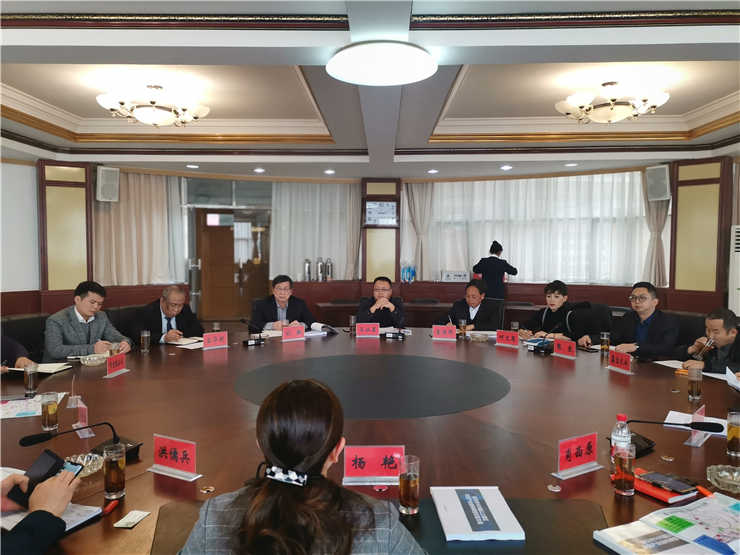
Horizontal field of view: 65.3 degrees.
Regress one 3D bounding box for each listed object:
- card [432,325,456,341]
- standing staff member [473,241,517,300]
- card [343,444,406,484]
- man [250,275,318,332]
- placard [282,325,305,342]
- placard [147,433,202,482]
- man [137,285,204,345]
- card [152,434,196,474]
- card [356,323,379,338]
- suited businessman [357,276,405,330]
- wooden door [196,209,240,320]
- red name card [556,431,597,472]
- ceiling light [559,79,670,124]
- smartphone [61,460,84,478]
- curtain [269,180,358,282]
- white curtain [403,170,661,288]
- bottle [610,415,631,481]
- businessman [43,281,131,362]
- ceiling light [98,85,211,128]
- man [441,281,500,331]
[{"bbox_3d":[0.642,0.481,4.961,0.200,0.120,0.060,1,3,9],"label":"card"},{"bbox_3d":[1.716,0.330,7.944,0.600,1.650,0.400,1,3,7],"label":"standing staff member"},{"bbox_3d":[0.017,0.624,1.933,0.200,0.120,0.060,0,3,-2],"label":"card"},{"bbox_3d":[-0.820,0.610,5.486,0.600,1.250,0.720,-1,3,-18],"label":"man"},{"bbox_3d":[-0.630,0.461,4.788,0.200,0.118,0.040,-2,3,-31],"label":"placard"},{"bbox_3d":[-0.676,0.618,1.999,0.200,0.120,0.060,2,3,27],"label":"placard"},{"bbox_3d":[-1.735,0.672,5.077,0.580,1.210,0.700,-2,3,-35],"label":"man"},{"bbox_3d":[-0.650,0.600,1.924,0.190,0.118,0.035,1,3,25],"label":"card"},{"bbox_3d":[-0.016,0.472,5.102,0.200,0.120,0.060,0,3,-1],"label":"card"},{"bbox_3d":[0.100,0.612,5.656,0.520,1.230,0.720,0,3,0],"label":"suited businessman"},{"bbox_3d":[-3.176,-0.262,12.100,0.930,2.360,0.090,0,3,-1],"label":"wooden door"},{"bbox_3d":[0.734,0.622,2.033,0.200,0.120,0.060,-1,3,-29],"label":"red name card"},{"bbox_3d":[2.197,-1.583,5.229,1.020,0.398,1.020,0,3,0],"label":"ceiling light"},{"bbox_3d":[-0.874,0.588,1.607,0.075,0.010,0.158,1,43,23],"label":"smartphone"},{"bbox_3d":[-0.852,-0.681,8.550,1.330,1.480,0.120,0,3,-9],"label":"curtain"},{"bbox_3d":[2.307,-0.707,8.796,3.718,1.600,0.300,1,3,21],"label":"white curtain"},{"bbox_3d":[0.821,0.553,1.883,0.064,0.212,0.064,0,3,0],"label":"bottle"},{"bbox_3d":[-1.980,0.672,4.107,0.750,1.260,0.600,2,4,42],"label":"businessman"},{"bbox_3d":[-1.999,-1.585,5.329,1.040,0.387,1.040,0,3,0],"label":"ceiling light"},{"bbox_3d":[0.930,0.622,5.436,0.600,1.230,0.720,1,3,22],"label":"man"}]

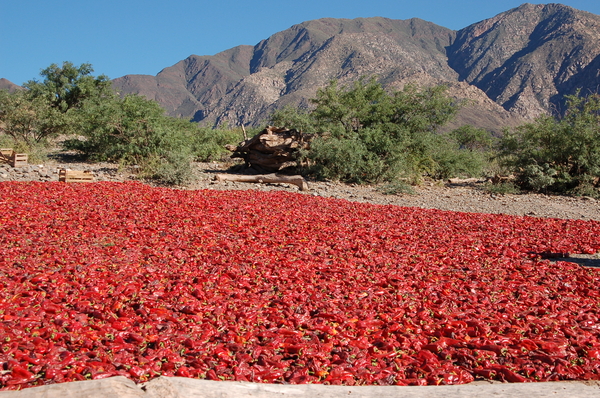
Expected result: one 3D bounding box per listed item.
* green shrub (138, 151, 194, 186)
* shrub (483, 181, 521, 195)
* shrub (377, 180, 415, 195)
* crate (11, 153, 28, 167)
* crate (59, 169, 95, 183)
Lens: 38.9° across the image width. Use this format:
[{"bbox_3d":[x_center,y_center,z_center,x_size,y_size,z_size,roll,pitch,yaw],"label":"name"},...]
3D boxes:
[{"bbox_3d":[-2.407,-0.541,15.300,0.920,0.600,0.800,0,5,0],"label":"green shrub"},{"bbox_3d":[3.508,-0.199,14.700,0.560,0.220,0.480,0,5,0],"label":"shrub"},{"bbox_3d":[1.598,-0.192,14.200,0.620,0.210,0.500,0,5,0],"label":"shrub"},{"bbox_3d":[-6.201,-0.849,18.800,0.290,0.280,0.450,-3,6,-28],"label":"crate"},{"bbox_3d":[-3.890,-0.381,14.750,0.500,0.250,0.300,-4,6,-37],"label":"crate"}]

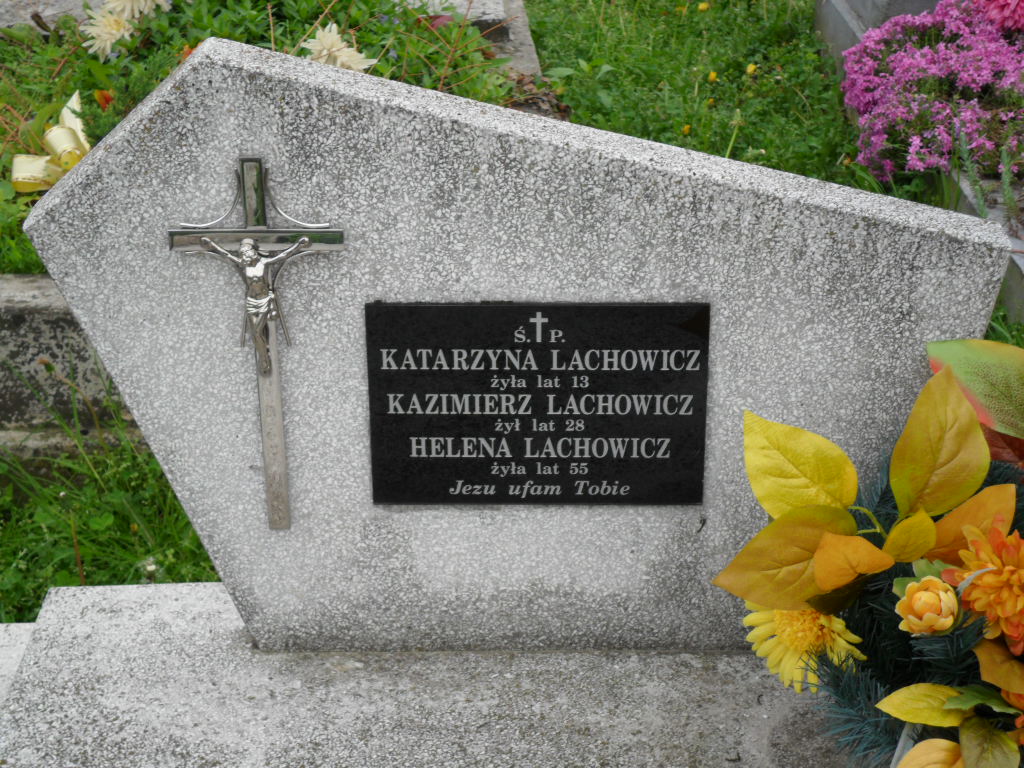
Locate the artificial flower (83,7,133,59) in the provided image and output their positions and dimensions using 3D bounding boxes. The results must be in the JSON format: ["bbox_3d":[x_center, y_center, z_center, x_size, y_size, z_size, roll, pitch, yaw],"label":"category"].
[{"bbox_3d":[-0.713,-0.618,3.870,0.092,0.068,0.090,0,27,0],"label":"artificial flower"}]

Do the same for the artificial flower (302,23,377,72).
[{"bbox_3d":[-0.297,-0.574,3.770,0.125,0.085,0.105,0,27,0],"label":"artificial flower"}]

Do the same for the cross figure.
[{"bbox_3d":[-0.219,-0.025,1.921,0.153,0.363,0.035,-1,27,1],"label":"cross figure"}]

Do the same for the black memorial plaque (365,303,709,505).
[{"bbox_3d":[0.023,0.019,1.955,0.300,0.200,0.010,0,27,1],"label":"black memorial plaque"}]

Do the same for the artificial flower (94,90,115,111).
[{"bbox_3d":[-0.652,-0.453,3.500,0.035,0.035,0.035,0,27,0],"label":"artificial flower"}]

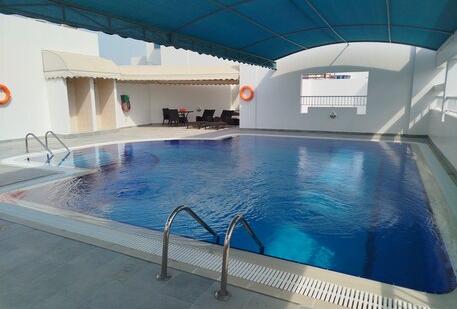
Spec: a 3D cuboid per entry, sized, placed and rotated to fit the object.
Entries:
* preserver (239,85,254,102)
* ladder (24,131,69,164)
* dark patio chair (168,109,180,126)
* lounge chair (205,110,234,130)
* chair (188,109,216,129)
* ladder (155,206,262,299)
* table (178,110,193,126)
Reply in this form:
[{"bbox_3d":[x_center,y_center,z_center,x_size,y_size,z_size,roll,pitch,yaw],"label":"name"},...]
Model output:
[{"bbox_3d":[0.816,-2.667,13.903,0.670,0.670,0.110,5,11,27],"label":"preserver"},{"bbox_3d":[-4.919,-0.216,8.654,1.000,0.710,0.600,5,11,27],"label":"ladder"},{"bbox_3d":[-2.907,-1.981,17.060,0.580,0.840,0.600,3,11,20],"label":"dark patio chair"},{"bbox_3d":[-0.388,-1.676,15.269,0.650,0.830,1.780,5,11,27],"label":"lounge chair"},{"bbox_3d":[-1.261,-1.746,15.698,0.650,0.830,1.780,5,11,27],"label":"chair"},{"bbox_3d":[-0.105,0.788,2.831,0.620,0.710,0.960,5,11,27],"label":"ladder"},{"bbox_3d":[-2.373,-1.929,17.080,0.880,0.720,0.880,5,11,27],"label":"table"}]

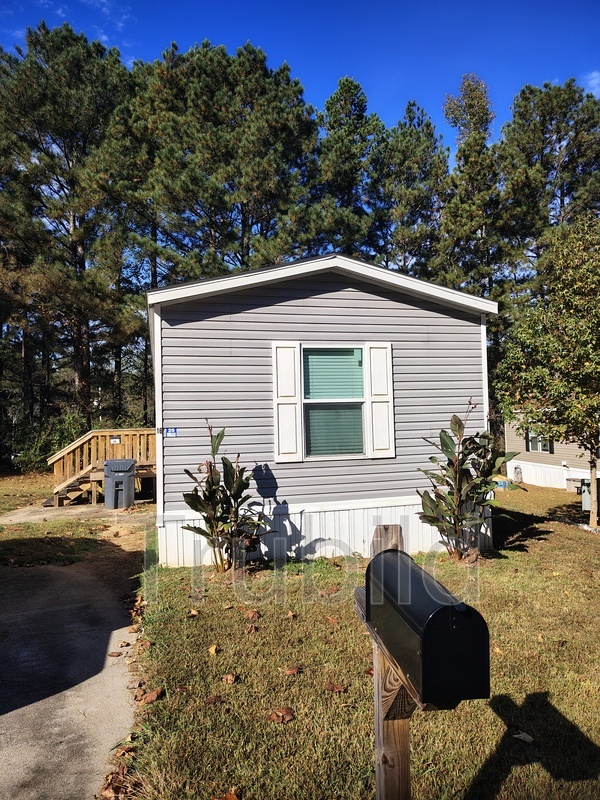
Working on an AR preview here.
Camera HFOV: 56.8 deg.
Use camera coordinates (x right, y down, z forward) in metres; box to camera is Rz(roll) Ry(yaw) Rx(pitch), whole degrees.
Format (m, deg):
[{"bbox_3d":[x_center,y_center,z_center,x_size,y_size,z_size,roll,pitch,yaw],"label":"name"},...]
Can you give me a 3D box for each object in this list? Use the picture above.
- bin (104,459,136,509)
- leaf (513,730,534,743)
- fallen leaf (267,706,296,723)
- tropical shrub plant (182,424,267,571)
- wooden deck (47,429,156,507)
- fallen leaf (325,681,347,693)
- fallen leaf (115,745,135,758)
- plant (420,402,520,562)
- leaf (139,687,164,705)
[{"bbox_3d":[-3.916,1.821,12.150,0.700,1.050,0.800,-1,-2,-14],"label":"bin"},{"bbox_3d":[1.225,1.844,3.037,0.113,0.025,0.052,-3,-2,28],"label":"leaf"},{"bbox_3d":[-0.112,1.878,3.306,0.160,0.045,0.109,-1,-2,0],"label":"fallen leaf"},{"bbox_3d":[-0.889,1.148,6.530,0.950,1.700,0.850,-1,-2,-15],"label":"tropical shrub plant"},{"bbox_3d":[-4.602,1.563,13.140,2.409,1.675,1.550,-1,-2,-14],"label":"wooden deck"},{"bbox_3d":[0.233,1.887,3.639,0.137,0.035,0.077,-2,-2,15],"label":"fallen leaf"},{"bbox_3d":[-0.942,1.891,2.983,0.085,0.035,0.071,-1,-2,0],"label":"fallen leaf"},{"bbox_3d":[2.187,1.058,7.200,1.220,1.980,1.100,-1,-2,-15],"label":"plant"},{"bbox_3d":[-0.961,1.907,3.576,0.159,0.050,0.100,0,-2,-25],"label":"leaf"}]

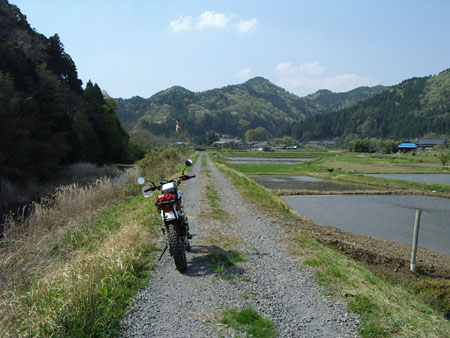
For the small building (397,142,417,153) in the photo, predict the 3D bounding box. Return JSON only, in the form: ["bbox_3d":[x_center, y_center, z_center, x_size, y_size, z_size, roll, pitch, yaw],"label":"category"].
[{"bbox_3d":[70.616,-8.157,192.000,6.800,3.700,5.000,1,3,14],"label":"small building"}]

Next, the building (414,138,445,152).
[{"bbox_3d":[82.397,-9.333,198.000,10.800,5.700,7.200,1,3,14],"label":"building"}]

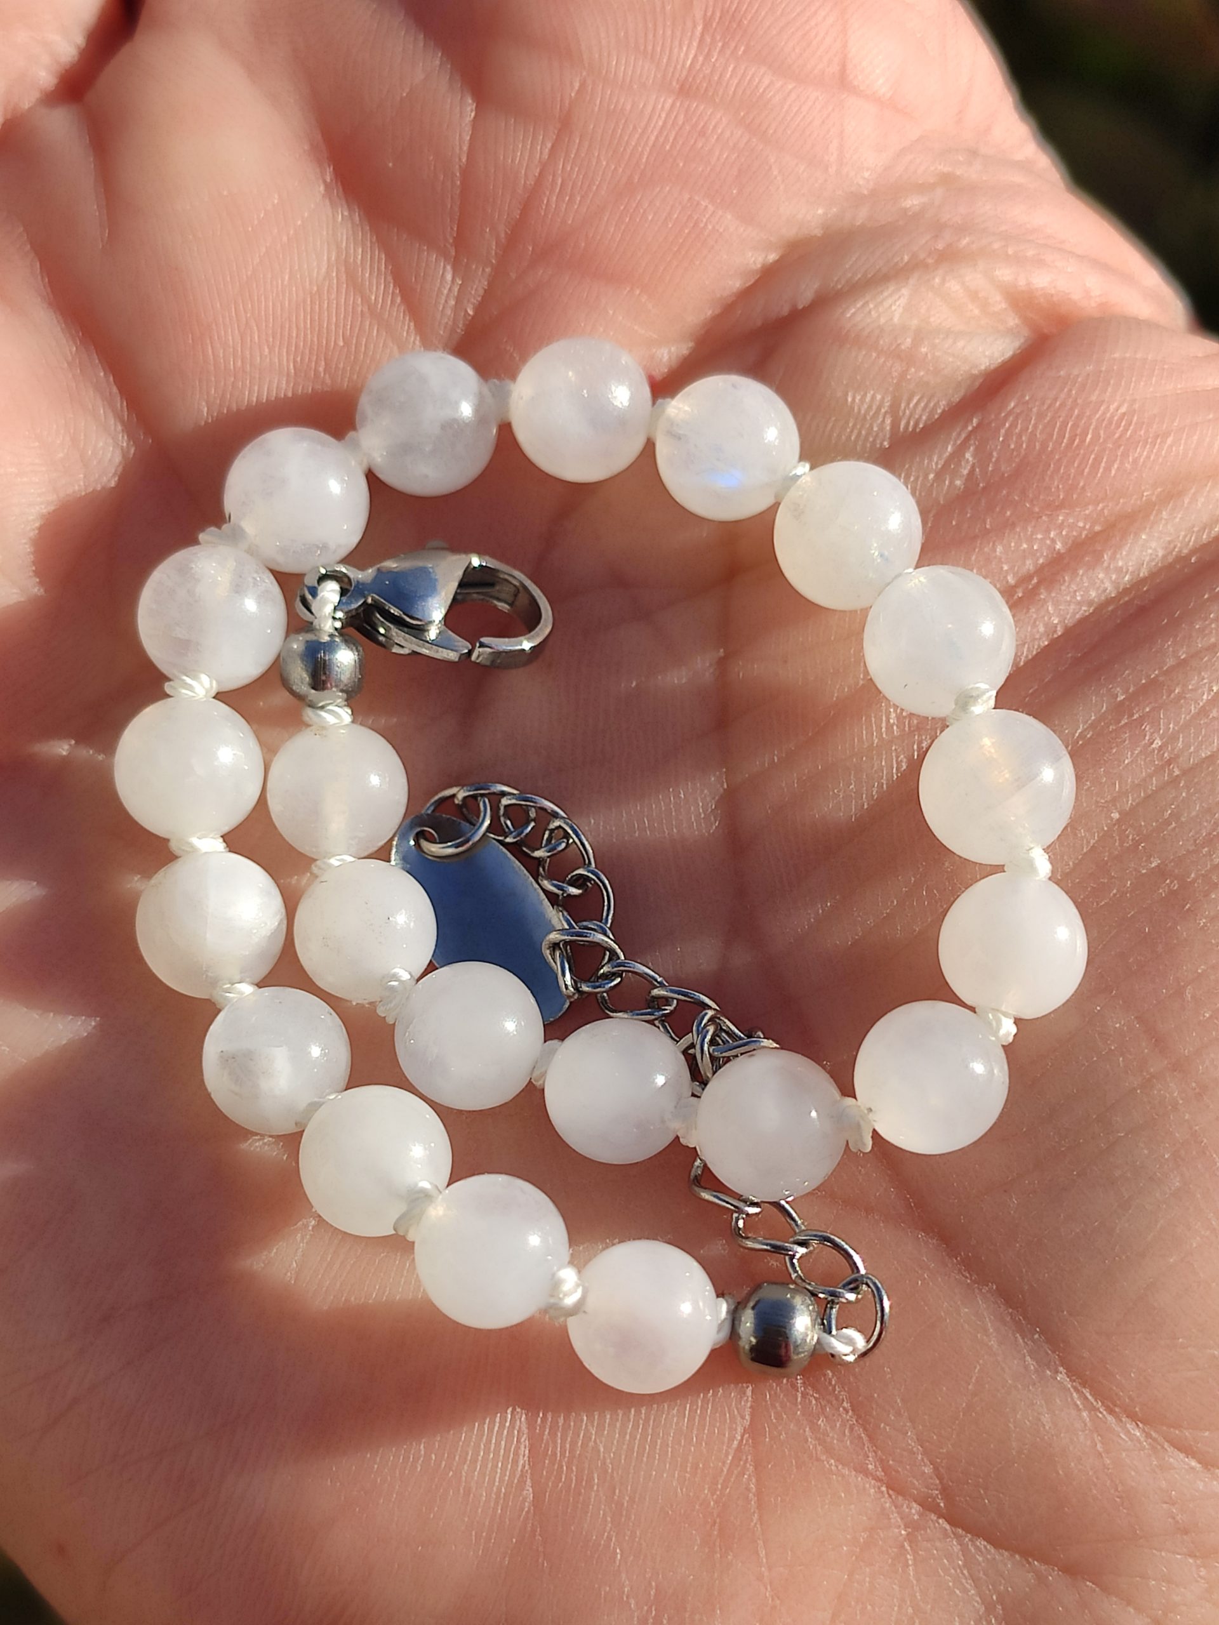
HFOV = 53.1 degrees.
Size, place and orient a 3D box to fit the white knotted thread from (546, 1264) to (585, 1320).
[{"bbox_3d":[-0.002,0.025,0.063,0.002,0.003,0.003,22,74,4],"label":"white knotted thread"}]

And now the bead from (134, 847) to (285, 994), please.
[{"bbox_3d":[-0.021,0.006,0.064,0.008,0.008,0.008,0,73,0],"label":"bead"}]

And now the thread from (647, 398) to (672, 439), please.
[{"bbox_3d":[0.003,-0.021,0.065,0.001,0.002,0.002,16,73,3],"label":"thread"}]

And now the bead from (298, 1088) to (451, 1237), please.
[{"bbox_3d":[-0.012,0.018,0.064,0.008,0.008,0.008,0,60,0],"label":"bead"}]

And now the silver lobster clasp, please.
[{"bbox_3d":[-0.010,-0.011,0.066,0.014,0.003,0.007,6,69,0],"label":"silver lobster clasp"}]

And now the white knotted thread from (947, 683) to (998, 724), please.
[{"bbox_3d":[0.019,-0.006,0.063,0.003,0.002,0.002,-25,90,-14],"label":"white knotted thread"}]

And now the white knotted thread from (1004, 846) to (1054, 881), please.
[{"bbox_3d":[0.022,0.003,0.063,0.003,0.002,0.002,-9,66,-4],"label":"white knotted thread"}]

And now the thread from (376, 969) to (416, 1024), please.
[{"bbox_3d":[-0.012,0.010,0.067,0.002,0.002,0.003,37,65,0],"label":"thread"}]

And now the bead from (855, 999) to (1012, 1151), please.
[{"bbox_3d":[0.013,0.011,0.051,0.006,0.006,0.006,0,70,0],"label":"bead"}]

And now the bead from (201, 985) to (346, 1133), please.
[{"bbox_3d":[-0.018,0.013,0.065,0.008,0.008,0.008,0,65,0],"label":"bead"}]

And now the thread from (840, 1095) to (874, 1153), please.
[{"bbox_3d":[0.013,0.016,0.064,0.002,0.003,0.003,-12,66,-5],"label":"thread"}]

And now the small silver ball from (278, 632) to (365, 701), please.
[{"bbox_3d":[-0.013,-0.007,0.055,0.004,0.004,0.003,2,102,0],"label":"small silver ball"}]

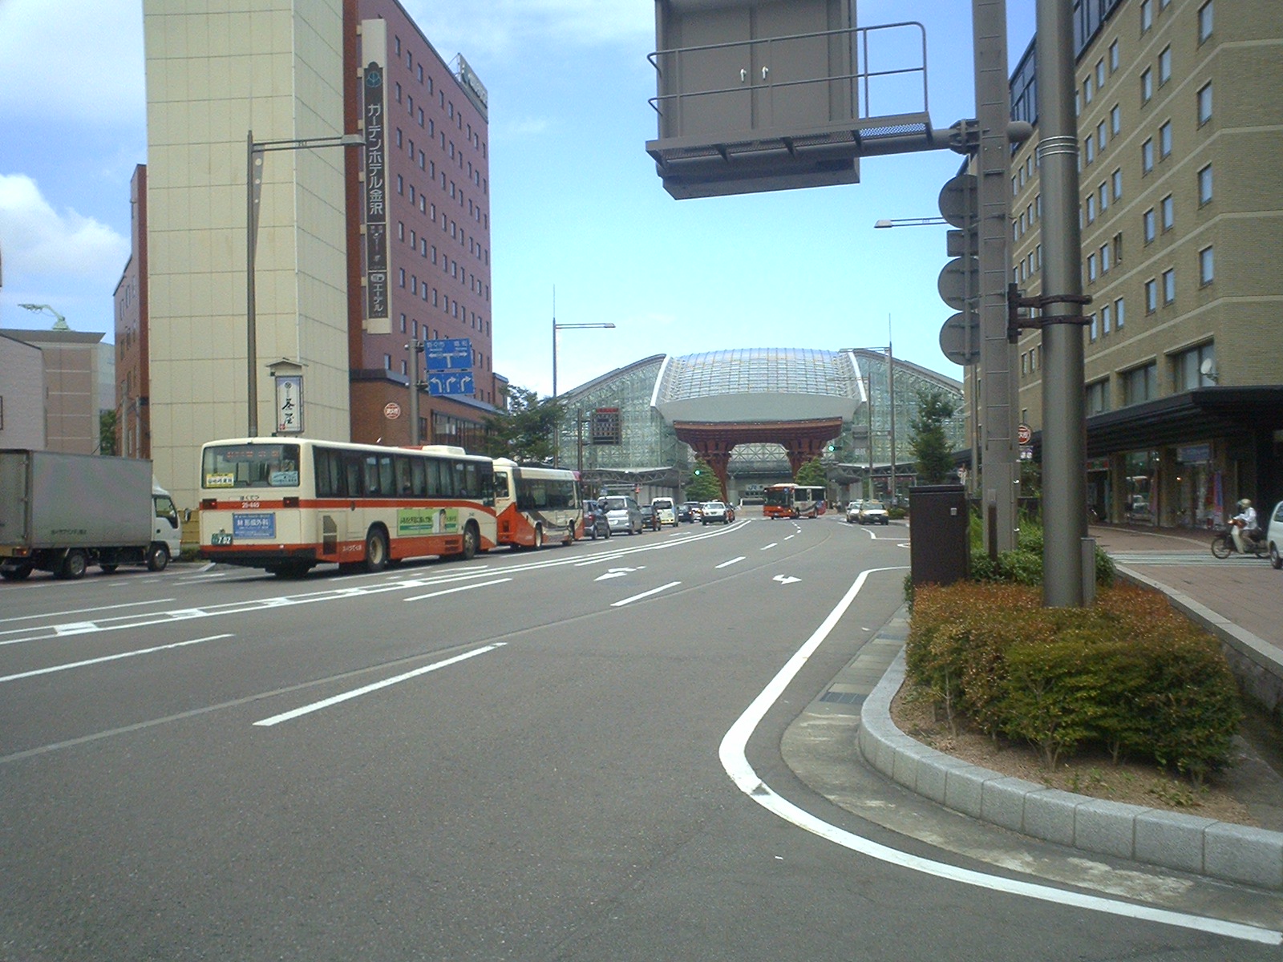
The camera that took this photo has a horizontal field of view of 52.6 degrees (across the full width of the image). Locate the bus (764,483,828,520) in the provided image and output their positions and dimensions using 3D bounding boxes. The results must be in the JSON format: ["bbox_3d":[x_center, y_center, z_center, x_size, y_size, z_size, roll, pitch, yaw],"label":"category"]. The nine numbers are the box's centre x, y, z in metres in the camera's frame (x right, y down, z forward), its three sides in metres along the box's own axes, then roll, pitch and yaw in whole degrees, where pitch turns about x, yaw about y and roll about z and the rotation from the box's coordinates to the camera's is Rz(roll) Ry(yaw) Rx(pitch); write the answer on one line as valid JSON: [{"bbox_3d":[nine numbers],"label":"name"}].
[{"bbox_3d":[13.775,1.789,115.531,2.350,3.020,9.000,-2,-1,28],"label":"bus"}]

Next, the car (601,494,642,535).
[{"bbox_3d":[-1.016,1.759,65.718,1.720,1.850,4.600,-1,-1,8],"label":"car"}]

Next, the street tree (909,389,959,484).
[{"bbox_3d":[13.825,-1.026,60.942,2.050,6.575,2.050,-1,-1,0],"label":"street tree"}]

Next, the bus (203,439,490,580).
[{"bbox_3d":[-6.668,0.618,31.954,2.500,3.030,11.200,-1,-1,12],"label":"bus"}]

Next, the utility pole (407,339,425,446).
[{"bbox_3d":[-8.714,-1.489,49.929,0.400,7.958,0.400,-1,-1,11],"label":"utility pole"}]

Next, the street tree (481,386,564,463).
[{"bbox_3d":[-5.602,-0.928,61.937,4.000,7.200,4.000,-1,-1,9],"label":"street tree"}]

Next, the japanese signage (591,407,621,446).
[{"bbox_3d":[-2.042,-3.162,75.500,1.750,2.200,0.300,-1,-1,8],"label":"japanese signage"}]

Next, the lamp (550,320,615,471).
[{"bbox_3d":[-3.097,-3.117,71.286,3.400,11.850,0.400,-1,-1,4],"label":"lamp"}]

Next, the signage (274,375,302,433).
[{"bbox_3d":[-13.580,-2.955,50.000,1.050,2.250,0.280,-1,-1,9],"label":"signage"}]

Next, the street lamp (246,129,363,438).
[{"bbox_3d":[-9.002,-3.716,34.943,3.380,11.850,0.400,-1,-1,13],"label":"street lamp"}]

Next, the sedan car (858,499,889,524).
[{"bbox_3d":[15.298,2.113,85.796,1.700,1.540,4.600,-1,-1,7],"label":"sedan car"}]

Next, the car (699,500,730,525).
[{"bbox_3d":[5.194,2.236,89.798,1.700,1.540,4.600,-1,-1,6],"label":"car"}]

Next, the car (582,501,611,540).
[{"bbox_3d":[-2.408,1.663,55.378,1.670,1.600,3.900,-1,-1,10],"label":"car"}]

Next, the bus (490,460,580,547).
[{"bbox_3d":[-4.409,0.883,48.468,2.330,3.060,9.100,-1,-1,12],"label":"bus"}]

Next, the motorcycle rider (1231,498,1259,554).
[{"bbox_3d":[14.792,1.093,31.800,0.680,1.360,0.520,-1,-1,-5],"label":"motorcycle rider"}]

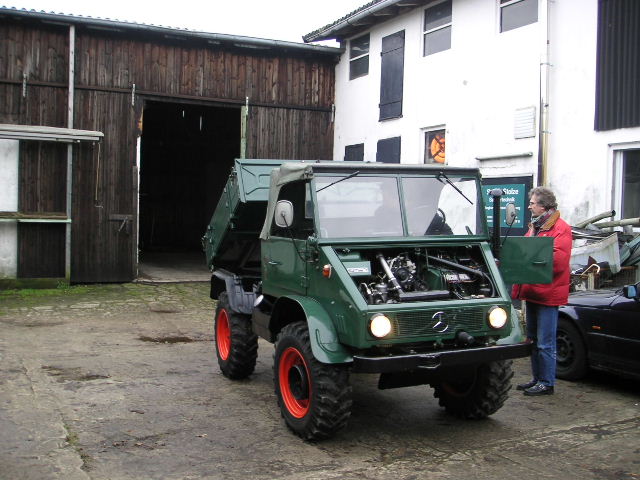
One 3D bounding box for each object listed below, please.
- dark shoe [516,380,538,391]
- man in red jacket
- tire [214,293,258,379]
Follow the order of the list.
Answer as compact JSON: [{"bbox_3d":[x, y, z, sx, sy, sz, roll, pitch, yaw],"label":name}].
[{"bbox_3d":[1.905,1.302,6.300,0.285,0.105,0.105,2,2,5],"label":"dark shoe"},{"bbox_3d":[1.955,0.446,6.200,0.460,1.810,0.530,1,2,-10],"label":"man in red jacket"},{"bbox_3d":[-0.838,0.938,6.960,0.255,0.845,0.845,-1,2,-21],"label":"tire"}]

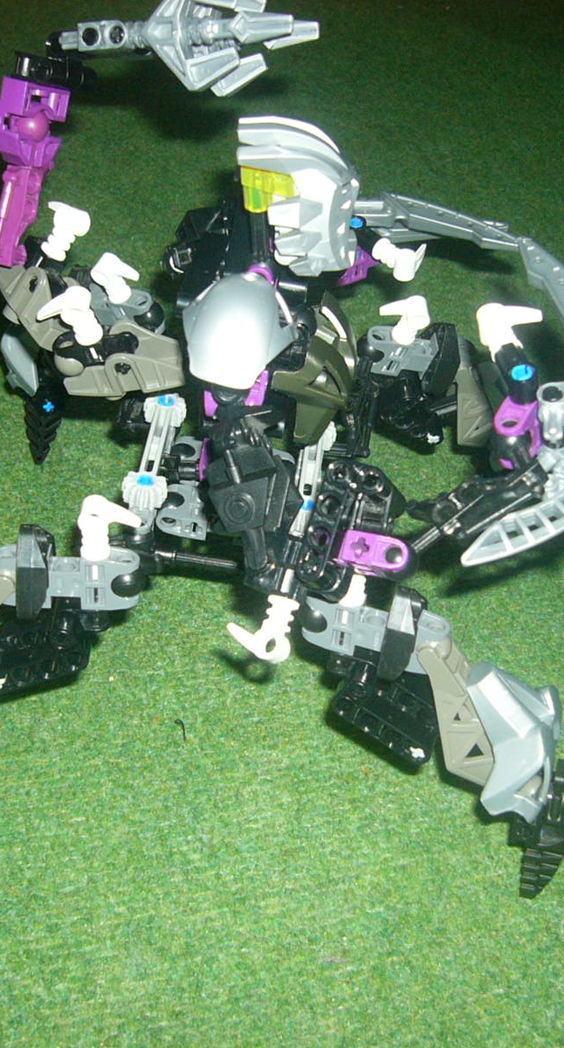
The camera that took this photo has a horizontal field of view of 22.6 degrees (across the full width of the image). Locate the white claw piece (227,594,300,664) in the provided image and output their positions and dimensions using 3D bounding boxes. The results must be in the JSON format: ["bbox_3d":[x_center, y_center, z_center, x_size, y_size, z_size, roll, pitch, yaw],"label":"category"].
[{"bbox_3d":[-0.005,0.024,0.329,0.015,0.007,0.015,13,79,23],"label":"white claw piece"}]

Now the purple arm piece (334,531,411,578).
[{"bbox_3d":[0.023,0.007,0.337,0.017,0.013,0.007,11,82,11],"label":"purple arm piece"}]

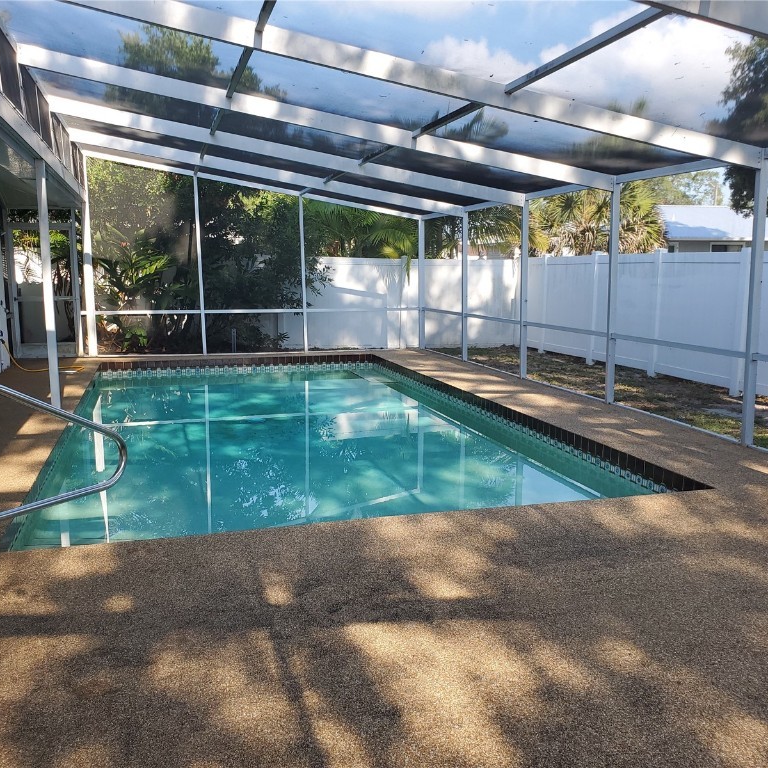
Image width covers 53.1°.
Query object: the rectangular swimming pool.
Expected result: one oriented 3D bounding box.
[{"bbox_3d":[-1.143,0.834,9.068,4.600,1.300,8.950,-2,9,-16],"label":"rectangular swimming pool"}]

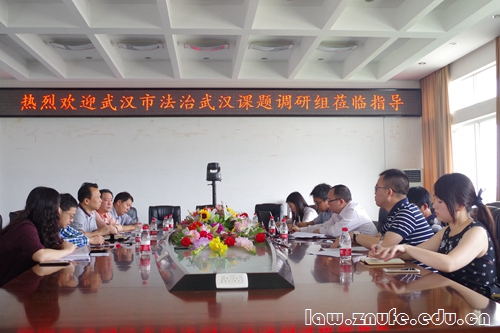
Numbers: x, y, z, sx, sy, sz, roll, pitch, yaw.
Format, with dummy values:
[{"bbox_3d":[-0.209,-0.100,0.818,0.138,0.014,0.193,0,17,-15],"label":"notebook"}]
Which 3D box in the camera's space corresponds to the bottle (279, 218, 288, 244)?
[{"bbox_3d":[0.261,0.491,3.803,0.061,0.177,0.061,-1,-4,-5],"label":"bottle"}]

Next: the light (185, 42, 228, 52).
[{"bbox_3d":[-0.813,-2.274,9.505,0.860,0.130,0.320,-1,-4,-5],"label":"light"}]

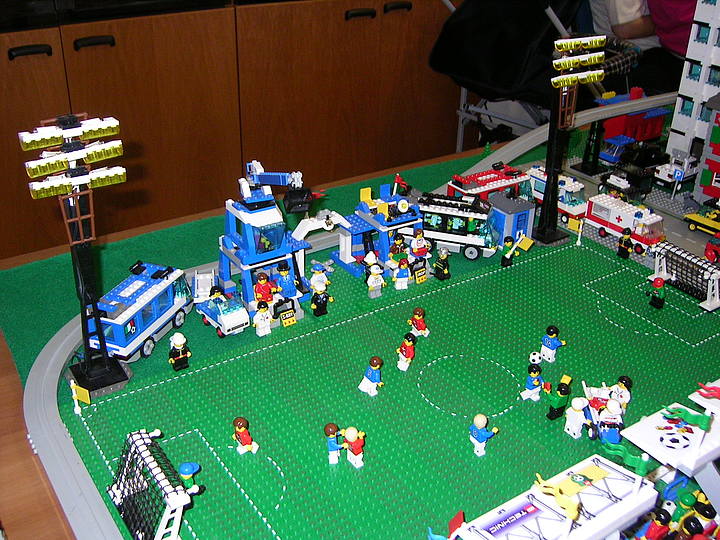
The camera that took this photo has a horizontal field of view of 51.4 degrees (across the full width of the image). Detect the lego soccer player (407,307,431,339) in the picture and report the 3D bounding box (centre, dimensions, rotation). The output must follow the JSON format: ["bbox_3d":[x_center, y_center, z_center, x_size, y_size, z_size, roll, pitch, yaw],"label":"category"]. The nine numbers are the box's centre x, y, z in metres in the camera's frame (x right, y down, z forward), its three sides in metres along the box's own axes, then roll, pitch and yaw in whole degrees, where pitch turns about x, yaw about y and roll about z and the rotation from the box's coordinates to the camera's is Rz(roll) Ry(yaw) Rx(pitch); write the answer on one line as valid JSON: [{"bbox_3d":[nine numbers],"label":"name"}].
[{"bbox_3d":[0.070,0.059,0.862,0.021,0.037,0.024,-16,33,-28],"label":"lego soccer player"}]

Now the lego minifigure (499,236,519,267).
[{"bbox_3d":[0.203,-0.025,1.020,0.025,0.040,0.015,-14,32,-26],"label":"lego minifigure"}]

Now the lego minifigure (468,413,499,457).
[{"bbox_3d":[0.115,0.149,0.690,0.023,0.041,0.025,-17,32,-29],"label":"lego minifigure"}]

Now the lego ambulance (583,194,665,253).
[{"bbox_3d":[0.387,-0.068,1.095,0.035,0.054,0.118,-19,34,-32],"label":"lego ambulance"}]

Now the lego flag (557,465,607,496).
[{"bbox_3d":[0.150,0.141,0.501,0.037,0.003,0.012,-17,25,-30],"label":"lego flag"}]

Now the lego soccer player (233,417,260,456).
[{"bbox_3d":[-0.105,0.152,0.685,0.021,0.037,0.024,-16,33,-28],"label":"lego soccer player"}]

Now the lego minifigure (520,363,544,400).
[{"bbox_3d":[0.178,0.114,0.758,0.025,0.041,0.022,-17,32,-29],"label":"lego minifigure"}]

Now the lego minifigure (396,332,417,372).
[{"bbox_3d":[0.050,0.087,0.807,0.017,0.040,0.024,-19,34,-32],"label":"lego minifigure"}]

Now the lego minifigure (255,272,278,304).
[{"bbox_3d":[-0.114,0.018,0.886,0.025,0.034,0.018,-17,32,-29],"label":"lego minifigure"}]

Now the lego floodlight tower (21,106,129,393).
[{"bbox_3d":[-0.260,-0.010,0.723,0.086,0.278,0.052,-17,33,-30],"label":"lego floodlight tower"}]

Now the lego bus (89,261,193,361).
[{"bbox_3d":[-0.243,0.046,0.838,0.048,0.071,0.127,12,30,18],"label":"lego bus"}]

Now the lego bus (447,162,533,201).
[{"bbox_3d":[0.201,-0.111,1.149,0.131,0.071,0.049,-18,34,-32],"label":"lego bus"}]

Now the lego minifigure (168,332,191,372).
[{"bbox_3d":[-0.194,0.087,0.803,0.025,0.041,0.015,-19,34,-32],"label":"lego minifigure"}]

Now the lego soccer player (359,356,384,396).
[{"bbox_3d":[0.012,0.108,0.768,0.021,0.040,0.024,-16,33,-28],"label":"lego soccer player"}]

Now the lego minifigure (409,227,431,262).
[{"bbox_3d":[0.078,-0.037,0.991,0.025,0.034,0.018,-17,32,-29],"label":"lego minifigure"}]

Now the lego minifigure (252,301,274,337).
[{"bbox_3d":[-0.112,0.056,0.862,0.025,0.041,0.015,-17,32,-29],"label":"lego minifigure"}]

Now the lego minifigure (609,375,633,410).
[{"bbox_3d":[0.258,0.124,0.740,0.016,0.041,0.025,-17,32,-29],"label":"lego minifigure"}]

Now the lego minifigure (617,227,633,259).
[{"bbox_3d":[0.372,-0.039,1.046,0.015,0.041,0.025,-17,32,-29],"label":"lego minifigure"}]

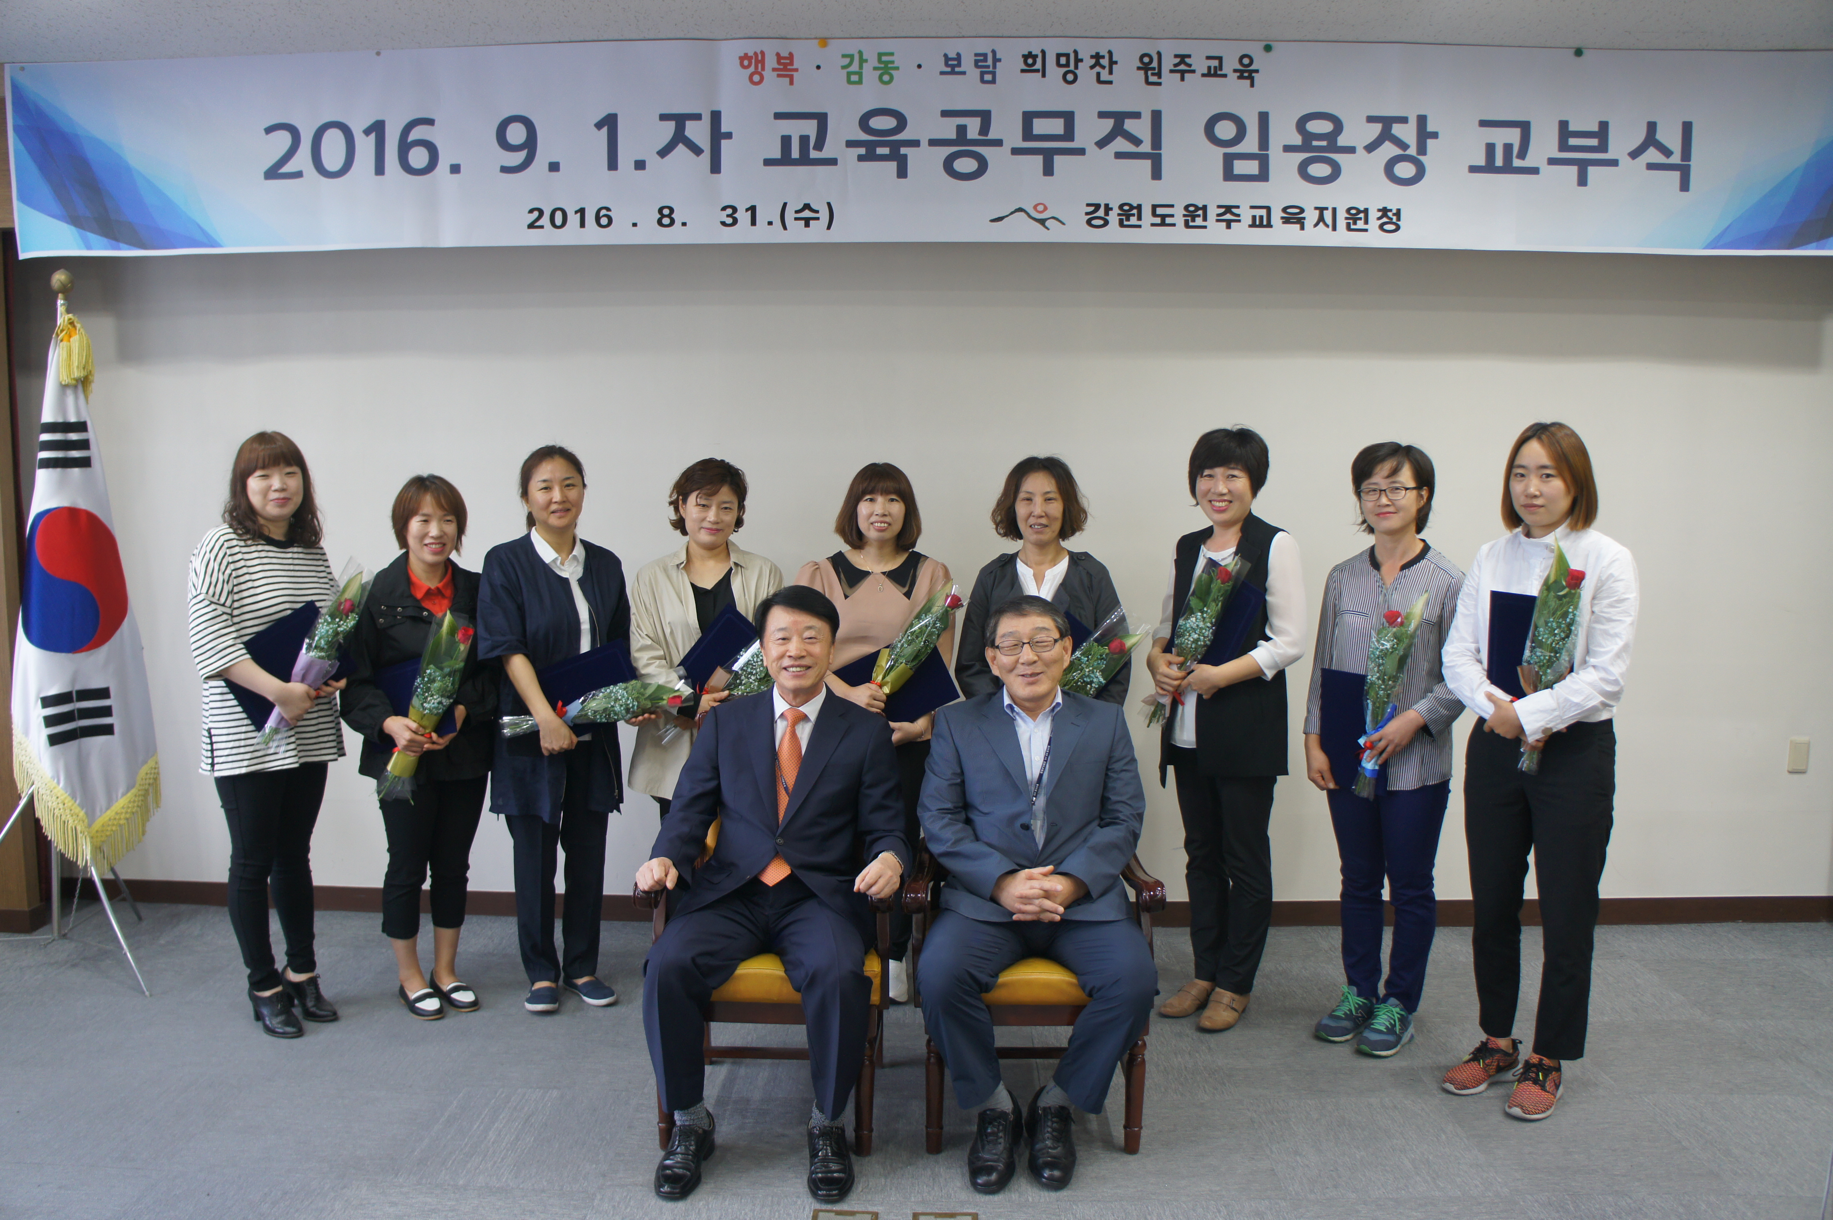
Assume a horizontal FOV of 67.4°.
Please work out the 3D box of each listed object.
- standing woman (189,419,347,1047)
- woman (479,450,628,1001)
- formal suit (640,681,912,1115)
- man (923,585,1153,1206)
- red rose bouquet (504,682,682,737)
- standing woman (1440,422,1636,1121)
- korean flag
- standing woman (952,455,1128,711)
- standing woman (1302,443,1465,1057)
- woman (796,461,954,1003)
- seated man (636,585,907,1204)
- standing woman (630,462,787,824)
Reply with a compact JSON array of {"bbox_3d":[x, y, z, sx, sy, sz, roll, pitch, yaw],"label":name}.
[{"bbox_3d":[-1.779,0.338,3.780,0.450,1.660,0.350,-3,6,-29],"label":"standing woman"},{"bbox_3d":[-1.040,0.333,3.994,0.440,1.610,0.360,-3,6,-29],"label":"woman"},{"bbox_3d":[-0.318,0.651,3.196,0.580,0.950,0.580,0,6,-1],"label":"formal suit"},{"bbox_3d":[0.265,0.582,3.213,0.540,1.250,0.750,0,5,3],"label":"man"},{"bbox_3d":[-0.891,0.283,3.814,0.514,0.120,0.100,-6,-3,-20],"label":"red rose bouquet"},{"bbox_3d":[1.530,0.366,3.385,0.440,1.650,0.370,3,6,35],"label":"standing woman"},{"bbox_3d":[-2.408,-0.053,3.987,0.440,1.650,0.230,-1,6,-17],"label":"korean flag"},{"bbox_3d":[0.357,0.369,3.917,0.500,1.600,0.350,1,6,5],"label":"standing woman"},{"bbox_3d":[1.235,0.362,3.696,0.430,1.605,0.360,3,6,31],"label":"standing woman"},{"bbox_3d":[-0.120,0.362,4.058,0.460,1.580,0.330,0,6,-1],"label":"woman"},{"bbox_3d":[-0.317,0.595,3.150,0.590,1.290,0.660,0,6,-2],"label":"seated man"},{"bbox_3d":[-0.600,0.344,3.985,0.470,1.590,0.350,-1,5,-11],"label":"standing woman"}]

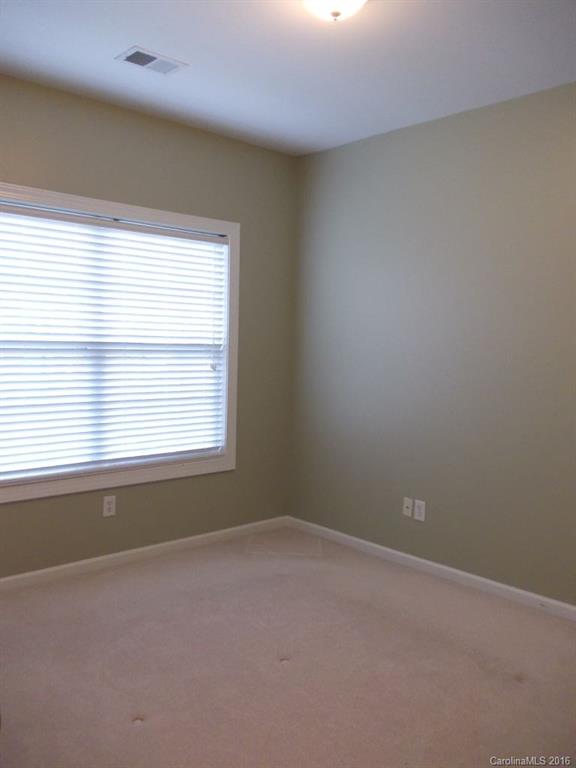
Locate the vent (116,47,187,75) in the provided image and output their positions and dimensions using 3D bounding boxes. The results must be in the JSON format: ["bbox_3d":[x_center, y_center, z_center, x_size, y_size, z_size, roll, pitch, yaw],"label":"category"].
[{"bbox_3d":[-0.648,-1.542,2.995,0.292,0.015,0.197,-2,6,-42],"label":"vent"}]

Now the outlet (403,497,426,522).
[{"bbox_3d":[0.772,0.767,3.810,0.012,0.116,0.157,-2,6,-42],"label":"outlet"}]

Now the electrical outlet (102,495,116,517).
[{"bbox_3d":[-1.048,0.723,3.669,0.072,0.115,0.012,-2,6,-42],"label":"electrical outlet"}]

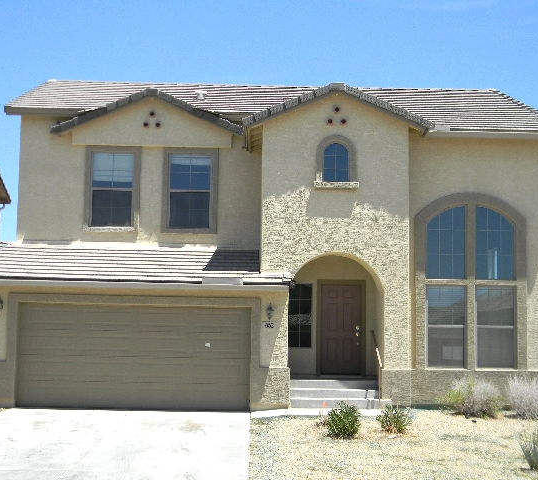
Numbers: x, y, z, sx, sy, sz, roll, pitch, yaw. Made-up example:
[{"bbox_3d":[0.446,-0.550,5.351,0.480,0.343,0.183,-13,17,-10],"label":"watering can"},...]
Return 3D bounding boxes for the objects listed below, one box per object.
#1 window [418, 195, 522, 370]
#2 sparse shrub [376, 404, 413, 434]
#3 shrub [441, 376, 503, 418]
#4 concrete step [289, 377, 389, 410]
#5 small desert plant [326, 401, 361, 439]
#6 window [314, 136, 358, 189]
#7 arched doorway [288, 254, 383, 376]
[{"bbox_3d":[4.374,0.903,18.908,2.336,3.839,0.200,1,-5,-1],"label":"window"},{"bbox_3d":[2.200,3.120,15.232,0.667,0.468,0.600,1,-5,-1],"label":"sparse shrub"},{"bbox_3d":[4.094,3.146,17.566,1.298,0.767,1.000,1,-5,-1],"label":"shrub"},{"bbox_3d":[1.474,3.265,18.345,2.065,0.580,0.850,1,-5,-1],"label":"concrete step"},{"bbox_3d":[1.262,3.013,14.715,0.610,0.583,0.580,1,-5,-1],"label":"small desert plant"},{"bbox_3d":[1.443,-1.664,18.641,0.956,1.149,0.160,1,-5,-1],"label":"window"},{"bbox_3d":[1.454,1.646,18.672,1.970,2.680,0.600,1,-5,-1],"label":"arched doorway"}]

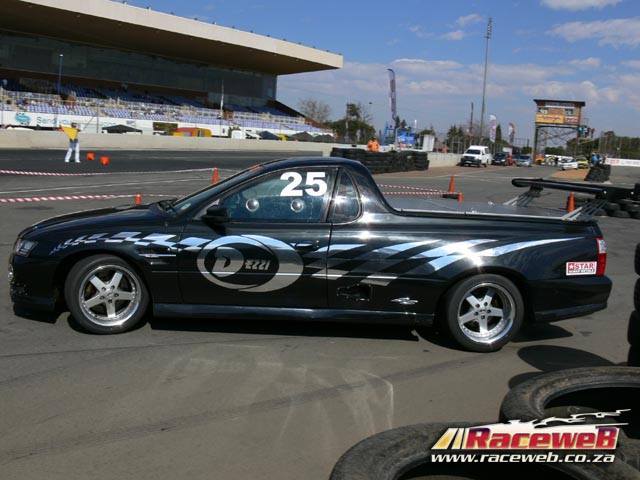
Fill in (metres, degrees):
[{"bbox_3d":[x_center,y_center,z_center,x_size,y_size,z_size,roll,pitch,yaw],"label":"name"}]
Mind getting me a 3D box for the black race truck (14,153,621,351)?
[{"bbox_3d":[0.015,-0.024,5.736,5.080,1.450,1.860,3,9,-3],"label":"black race truck"}]

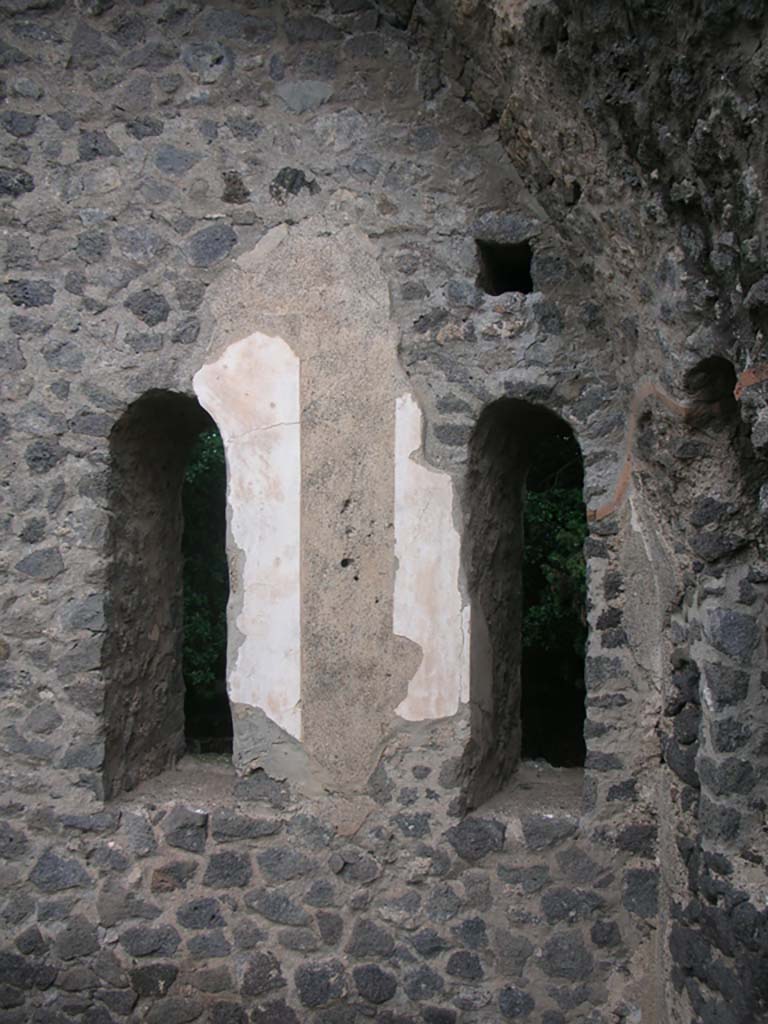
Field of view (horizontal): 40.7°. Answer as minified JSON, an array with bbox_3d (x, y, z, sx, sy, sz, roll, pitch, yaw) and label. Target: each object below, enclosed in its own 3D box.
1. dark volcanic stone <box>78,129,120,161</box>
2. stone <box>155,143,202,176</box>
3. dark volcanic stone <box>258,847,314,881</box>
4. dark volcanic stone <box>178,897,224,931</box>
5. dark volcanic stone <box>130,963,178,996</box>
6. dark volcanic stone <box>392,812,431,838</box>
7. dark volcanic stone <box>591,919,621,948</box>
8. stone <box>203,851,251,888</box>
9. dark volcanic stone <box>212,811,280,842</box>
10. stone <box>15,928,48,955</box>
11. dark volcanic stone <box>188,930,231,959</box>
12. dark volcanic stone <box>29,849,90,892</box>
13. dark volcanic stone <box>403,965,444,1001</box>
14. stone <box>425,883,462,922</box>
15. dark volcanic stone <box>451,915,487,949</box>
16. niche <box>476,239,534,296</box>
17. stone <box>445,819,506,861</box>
[{"bbox_3d":[-1.140,-1.473,4.151,0.162,0.125,0.107,0,-2,0],"label":"dark volcanic stone"},{"bbox_3d":[-0.698,-1.193,3.546,0.158,0.104,0.090,0,-4,3],"label":"stone"},{"bbox_3d":[-0.313,1.139,3.387,0.182,0.108,0.100,0,-4,3],"label":"dark volcanic stone"},{"bbox_3d":[-0.713,1.559,4.020,0.179,0.128,0.115,0,-2,0],"label":"dark volcanic stone"},{"bbox_3d":[-0.777,1.580,3.498,0.164,0.112,0.102,0,-3,0],"label":"dark volcanic stone"},{"bbox_3d":[0.093,1.064,3.514,0.128,0.087,0.080,0,-3,0],"label":"dark volcanic stone"},{"bbox_3d":[0.748,1.423,3.496,0.101,0.099,0.080,0,-3,0],"label":"dark volcanic stone"},{"bbox_3d":[-0.555,1.260,3.650,0.164,0.130,0.105,0,-4,0],"label":"stone"},{"bbox_3d":[-0.444,1.024,3.405,0.223,0.102,0.110,0,-4,3],"label":"dark volcanic stone"},{"bbox_3d":[-1.163,1.413,3.446,0.102,0.097,0.100,0,-3,0],"label":"stone"},{"bbox_3d":[-0.611,1.514,3.624,0.143,0.095,0.084,0,-4,0],"label":"dark volcanic stone"},{"bbox_3d":[-1.105,1.223,3.531,0.212,0.146,0.130,0,-3,0],"label":"dark volcanic stone"},{"bbox_3d":[0.128,1.503,3.341,0.134,0.112,0.100,0,-4,3],"label":"dark volcanic stone"},{"bbox_3d":[0.202,1.324,3.510,0.128,0.132,0.098,0,-3,0],"label":"stone"},{"bbox_3d":[0.331,1.629,4.012,0.142,0.121,0.098,0,-2,0],"label":"dark volcanic stone"},{"bbox_3d":[0.408,-0.803,3.538,0.191,0.195,0.220,0,-4,3],"label":"niche"},{"bbox_3d":[0.353,1.278,4.041,0.225,0.159,0.144,0,-2,0],"label":"stone"}]

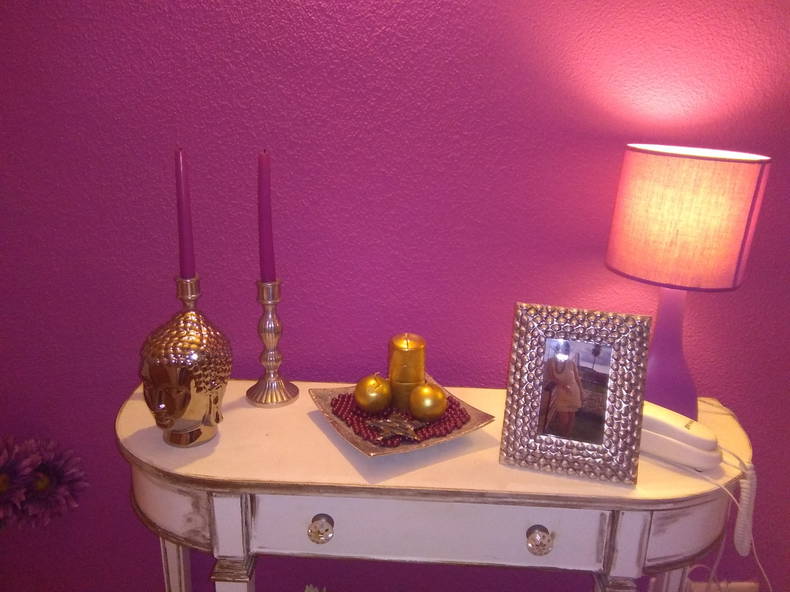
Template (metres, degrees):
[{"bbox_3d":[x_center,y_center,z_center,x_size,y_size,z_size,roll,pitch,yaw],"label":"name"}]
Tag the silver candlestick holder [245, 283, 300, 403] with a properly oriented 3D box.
[{"bbox_3d":[-0.211,0.077,1.091,0.092,0.210,0.092,2,18,2],"label":"silver candlestick holder"}]

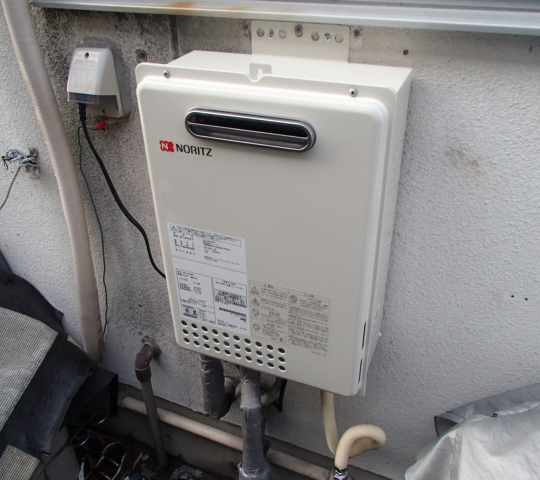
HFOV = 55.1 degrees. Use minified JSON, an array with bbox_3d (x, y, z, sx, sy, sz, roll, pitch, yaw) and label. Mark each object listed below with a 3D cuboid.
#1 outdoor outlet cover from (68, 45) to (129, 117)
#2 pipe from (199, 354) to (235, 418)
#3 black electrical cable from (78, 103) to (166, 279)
[{"bbox_3d":[-0.300,-0.266,0.883,0.083,0.124,0.060,12,35,20],"label":"outdoor outlet cover"},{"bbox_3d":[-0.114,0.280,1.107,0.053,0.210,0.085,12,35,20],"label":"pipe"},{"bbox_3d":[-0.267,-0.080,0.990,0.110,0.360,0.050,12,35,20],"label":"black electrical cable"}]

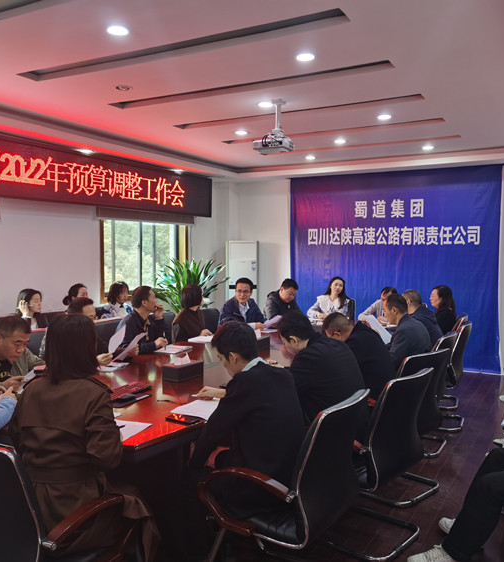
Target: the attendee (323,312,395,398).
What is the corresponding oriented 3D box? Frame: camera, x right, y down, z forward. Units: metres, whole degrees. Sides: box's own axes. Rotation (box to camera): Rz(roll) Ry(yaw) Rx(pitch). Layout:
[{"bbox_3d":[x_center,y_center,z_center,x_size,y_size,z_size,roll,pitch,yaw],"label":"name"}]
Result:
[{"bbox_3d":[0.620,0.797,4.089,0.850,1.180,0.550,2,3,29],"label":"attendee"}]

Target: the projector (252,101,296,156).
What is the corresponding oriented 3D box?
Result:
[{"bbox_3d":[0.182,-1.272,4.830,0.300,0.450,0.260,1,3,29],"label":"projector"}]

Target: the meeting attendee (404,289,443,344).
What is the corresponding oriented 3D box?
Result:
[{"bbox_3d":[1.500,0.695,5.580,0.780,1.230,0.500,1,3,25],"label":"meeting attendee"}]

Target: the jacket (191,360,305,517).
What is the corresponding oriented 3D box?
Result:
[{"bbox_3d":[-0.012,0.726,2.680,0.530,0.630,0.480,2,3,33],"label":"jacket"}]

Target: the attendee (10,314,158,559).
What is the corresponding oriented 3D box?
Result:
[{"bbox_3d":[-0.654,0.799,2.472,0.520,1.310,0.800,2,3,29],"label":"attendee"}]

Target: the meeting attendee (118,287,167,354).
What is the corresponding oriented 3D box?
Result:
[{"bbox_3d":[-0.966,0.693,5.207,0.780,1.270,0.520,2,3,29],"label":"meeting attendee"}]

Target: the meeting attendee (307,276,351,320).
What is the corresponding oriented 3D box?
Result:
[{"bbox_3d":[1.090,0.589,7.704,0.520,1.270,0.750,2,3,29],"label":"meeting attendee"}]

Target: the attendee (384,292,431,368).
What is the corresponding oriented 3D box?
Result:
[{"bbox_3d":[1.118,0.726,4.932,0.800,1.250,0.520,2,3,29],"label":"attendee"}]

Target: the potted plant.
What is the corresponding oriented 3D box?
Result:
[{"bbox_3d":[-0.720,0.485,6.900,0.900,1.540,0.900,1,3,29],"label":"potted plant"}]

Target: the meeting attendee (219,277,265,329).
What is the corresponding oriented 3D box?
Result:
[{"bbox_3d":[-0.062,0.618,6.831,0.550,1.280,0.780,-1,3,-31],"label":"meeting attendee"}]

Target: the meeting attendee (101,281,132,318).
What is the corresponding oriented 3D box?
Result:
[{"bbox_3d":[-1.515,0.633,6.888,0.750,1.230,0.480,2,3,34],"label":"meeting attendee"}]

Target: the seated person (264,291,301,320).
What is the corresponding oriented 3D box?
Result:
[{"bbox_3d":[0.360,0.652,6.500,0.750,1.240,0.520,2,3,35],"label":"seated person"}]

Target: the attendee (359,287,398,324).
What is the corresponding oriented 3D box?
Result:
[{"bbox_3d":[1.635,0.648,7.350,0.550,1.190,0.750,2,3,29],"label":"attendee"}]

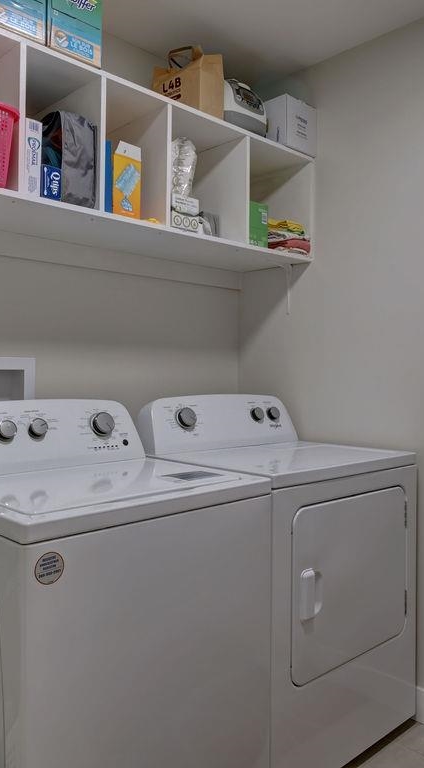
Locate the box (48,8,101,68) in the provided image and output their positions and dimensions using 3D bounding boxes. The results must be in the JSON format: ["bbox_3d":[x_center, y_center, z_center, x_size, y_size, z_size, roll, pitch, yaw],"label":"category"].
[{"bbox_3d":[-0.463,-0.933,1.689,0.162,0.106,0.270,-1,1,-44],"label":"box"}]

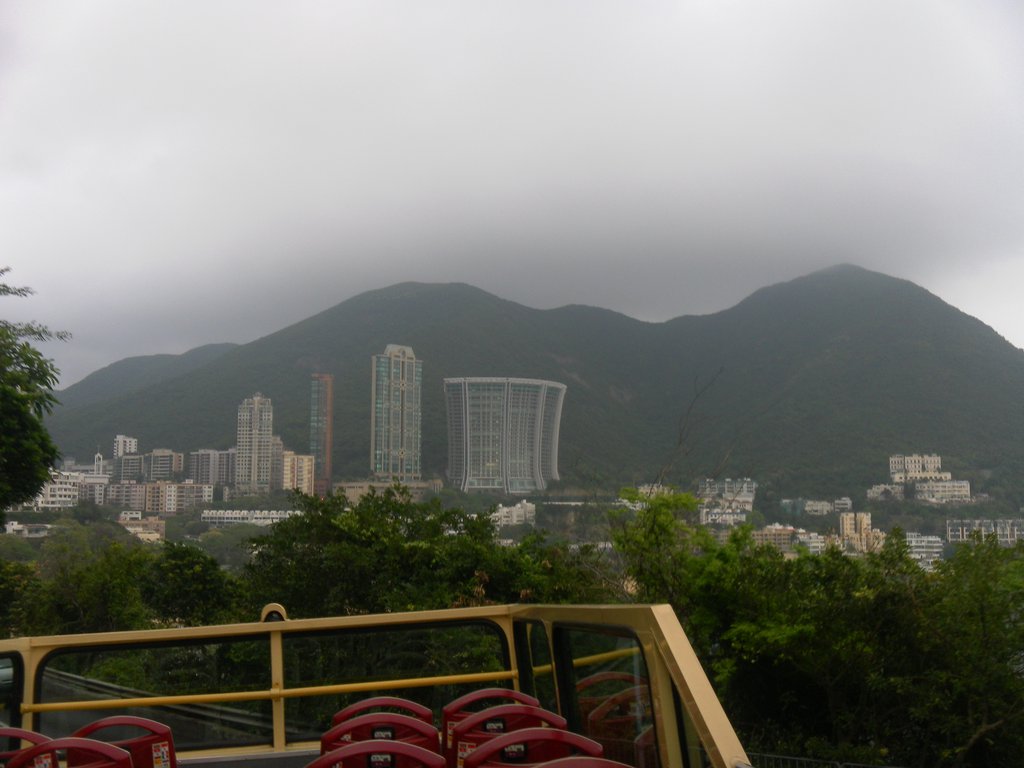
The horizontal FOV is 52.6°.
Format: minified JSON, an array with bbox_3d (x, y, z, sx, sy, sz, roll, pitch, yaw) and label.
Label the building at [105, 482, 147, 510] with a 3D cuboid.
[{"bbox_3d":[-253.990,74.076,680.369,24.068,18.339,15.000,2,-5,-25],"label":"building"}]

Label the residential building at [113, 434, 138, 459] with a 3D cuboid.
[{"bbox_3d":[-353.930,59.870,950.000,18.300,25.000,17.000,1,-5,-8],"label":"residential building"}]

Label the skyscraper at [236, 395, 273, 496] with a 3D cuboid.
[{"bbox_3d":[-217.400,51.340,875.000,27.600,85.400,25.000,1,-5,-6],"label":"skyscraper"}]

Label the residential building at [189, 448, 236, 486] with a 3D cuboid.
[{"bbox_3d":[-258.023,73.474,895.000,40.000,36.000,20.000,2,-7,-18],"label":"residential building"}]

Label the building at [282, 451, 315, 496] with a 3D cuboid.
[{"bbox_3d":[-166.440,72.170,810.000,22.600,38.300,19.000,1,-5,-5],"label":"building"}]

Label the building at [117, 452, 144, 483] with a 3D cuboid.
[{"bbox_3d":[-289.573,64.113,785.899,15.296,23.883,15.000,4,-6,-38],"label":"building"}]

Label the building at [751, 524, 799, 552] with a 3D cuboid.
[{"bbox_3d":[178.735,105.879,705.000,31.000,20.000,16.000,0,-6,6],"label":"building"}]

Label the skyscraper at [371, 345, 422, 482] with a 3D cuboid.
[{"bbox_3d":[-93.853,24.075,845.000,34.000,112.000,23.000,4,-7,-30],"label":"skyscraper"}]

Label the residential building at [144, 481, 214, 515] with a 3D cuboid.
[{"bbox_3d":[-251.900,86.430,785.000,47.600,25.500,19.000,1,-5,-7],"label":"residential building"}]

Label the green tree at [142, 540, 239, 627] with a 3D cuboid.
[{"bbox_3d":[-14.016,9.409,45.000,4.300,5.000,4.300,0,-6,0],"label":"green tree"}]

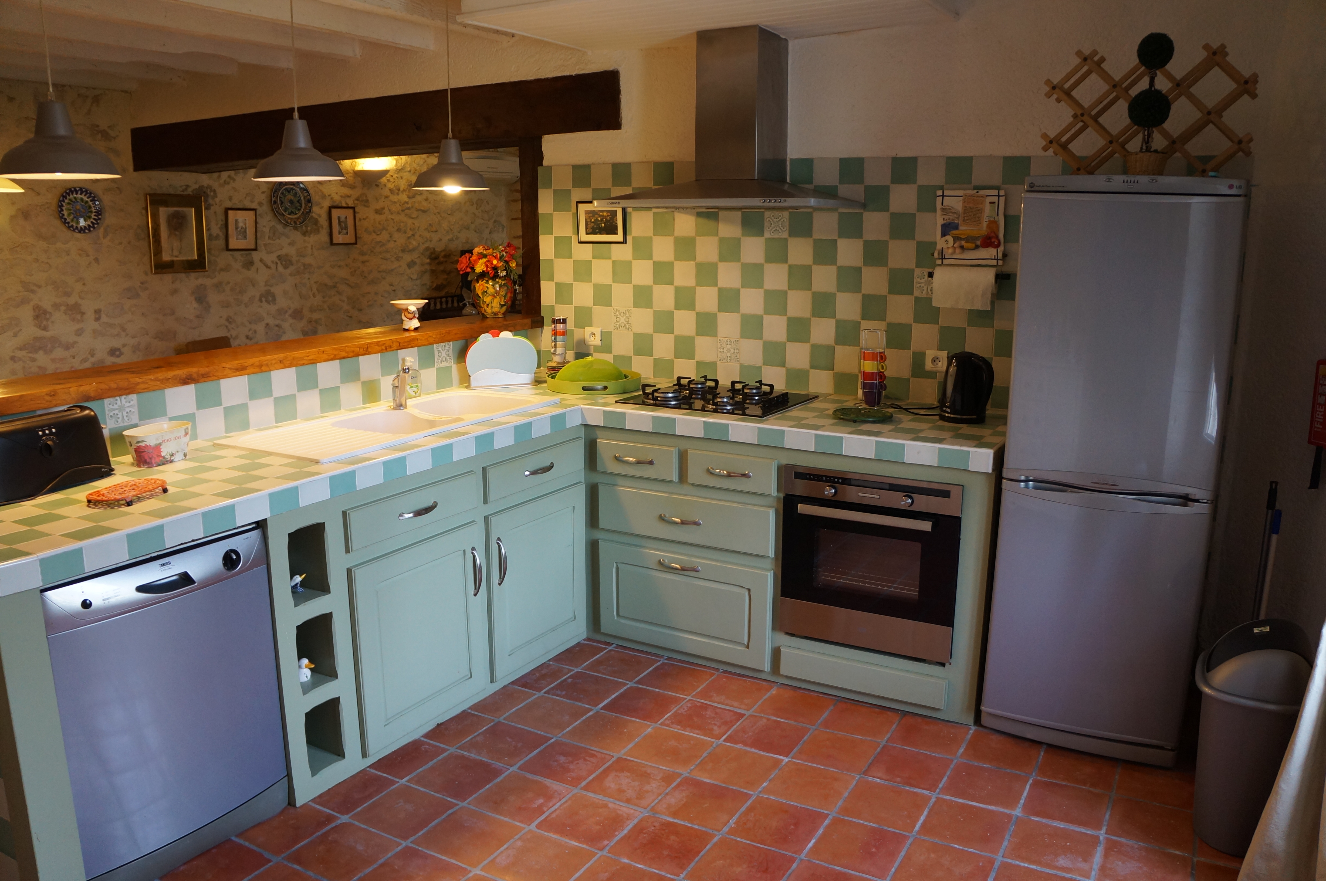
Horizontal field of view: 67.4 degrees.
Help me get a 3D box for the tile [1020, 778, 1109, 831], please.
[{"bbox_3d":[1.078,0.979,2.663,0.208,0.015,0.208,7,14,28],"label":"tile"}]

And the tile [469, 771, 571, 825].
[{"bbox_3d":[-0.388,0.987,2.732,0.220,0.015,0.220,7,14,29],"label":"tile"}]

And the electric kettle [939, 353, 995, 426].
[{"bbox_3d":[1.065,-0.187,3.466,0.215,0.240,0.163,12,16,44],"label":"electric kettle"}]

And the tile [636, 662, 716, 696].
[{"bbox_3d":[0.050,0.861,3.575,0.209,0.015,0.209,7,13,29],"label":"tile"}]

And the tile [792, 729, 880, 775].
[{"bbox_3d":[0.525,0.954,3.029,0.216,0.015,0.216,7,13,28],"label":"tile"}]

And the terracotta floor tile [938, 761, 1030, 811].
[{"bbox_3d":[0.909,0.987,2.812,0.216,0.015,0.216,7,13,28],"label":"terracotta floor tile"}]

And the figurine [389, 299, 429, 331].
[{"bbox_3d":[-1.014,-0.499,3.973,0.157,0.124,0.150,-1,12,-7],"label":"figurine"}]

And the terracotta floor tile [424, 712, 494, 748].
[{"bbox_3d":[-0.659,0.898,3.105,0.185,0.015,0.208,7,14,28],"label":"terracotta floor tile"}]

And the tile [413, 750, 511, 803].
[{"bbox_3d":[-0.584,0.965,2.836,0.220,0.015,0.220,7,14,29],"label":"tile"}]

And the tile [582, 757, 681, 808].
[{"bbox_3d":[-0.086,0.965,2.794,0.208,0.015,0.208,7,14,28],"label":"tile"}]

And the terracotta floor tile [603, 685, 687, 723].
[{"bbox_3d":[-0.060,0.874,3.266,0.208,0.015,0.208,7,14,28],"label":"terracotta floor tile"}]

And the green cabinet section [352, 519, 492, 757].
[{"bbox_3d":[-0.948,0.574,3.192,0.480,0.590,0.560,7,14,29],"label":"green cabinet section"}]

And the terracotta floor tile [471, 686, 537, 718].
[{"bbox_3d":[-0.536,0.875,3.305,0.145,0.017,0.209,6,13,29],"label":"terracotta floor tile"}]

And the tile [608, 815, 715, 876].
[{"bbox_3d":[0.000,1.044,2.548,0.216,0.015,0.216,7,13,28],"label":"tile"}]

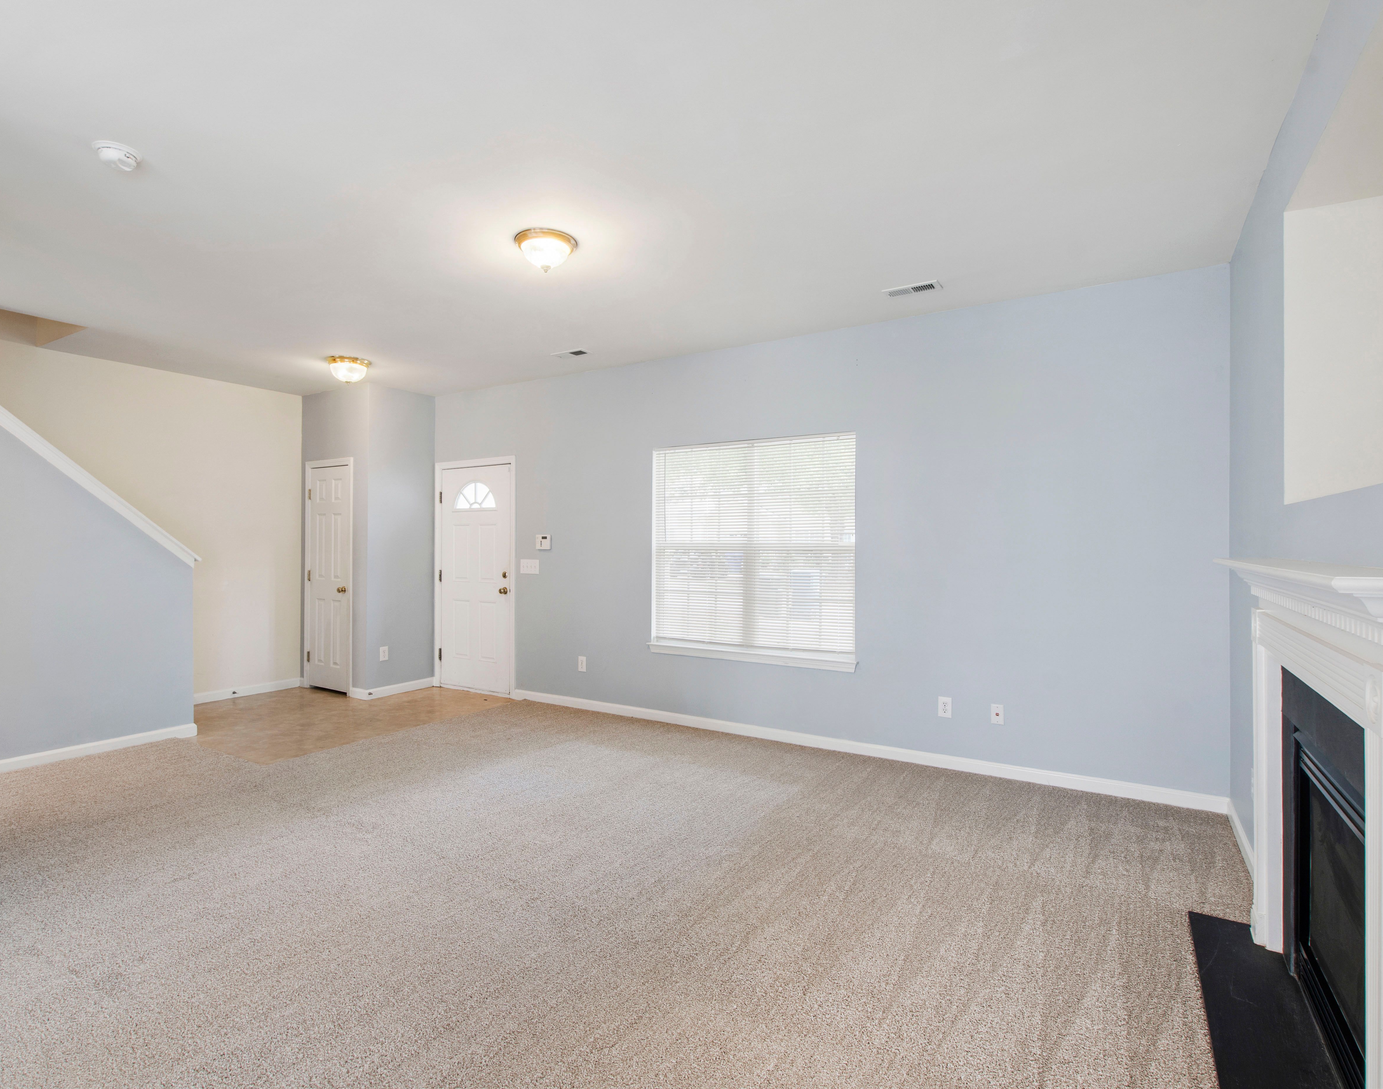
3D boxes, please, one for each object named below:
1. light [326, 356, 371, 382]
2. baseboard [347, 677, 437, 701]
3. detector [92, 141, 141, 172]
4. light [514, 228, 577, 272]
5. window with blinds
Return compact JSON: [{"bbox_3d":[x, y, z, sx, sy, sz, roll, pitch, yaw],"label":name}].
[{"bbox_3d":[-2.652,-1.341,5.274,0.305,0.160,0.305,0,-1,32],"label":"light"},{"bbox_3d":[-2.718,1.310,6.245,0.240,0.090,0.700,0,-1,32],"label":"baseboard"},{"bbox_3d":[-2.093,-1.410,2.482,0.140,0.052,0.140,0,-1,32],"label":"detector"},{"bbox_3d":[-0.681,-1.350,3.199,0.295,0.148,0.295,0,0,0],"label":"light"},{"bbox_3d":[0.381,0.047,4.774,1.600,1.530,0.120,0,-1,32],"label":"window with blinds"}]

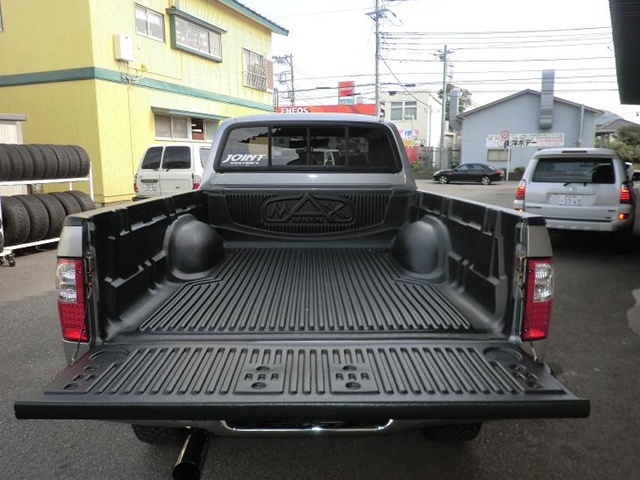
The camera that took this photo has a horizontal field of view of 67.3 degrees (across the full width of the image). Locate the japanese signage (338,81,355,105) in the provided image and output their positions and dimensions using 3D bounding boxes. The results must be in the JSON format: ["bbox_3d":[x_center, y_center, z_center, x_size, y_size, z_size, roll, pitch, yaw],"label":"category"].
[{"bbox_3d":[2.554,-14.215,46.326,1.598,2.232,0.400,-1,9,-4],"label":"japanese signage"}]

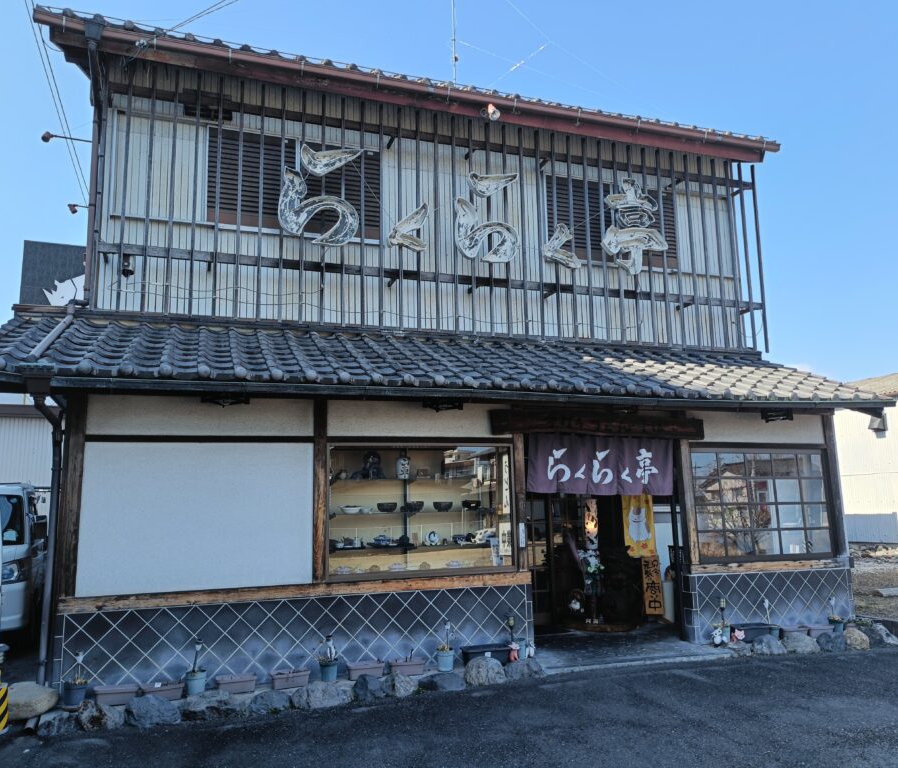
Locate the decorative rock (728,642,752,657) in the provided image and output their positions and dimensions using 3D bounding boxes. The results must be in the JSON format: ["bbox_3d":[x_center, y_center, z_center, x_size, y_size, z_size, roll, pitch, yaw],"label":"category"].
[{"bbox_3d":[2.695,2.455,6.880,0.250,0.125,0.200,2,-9,-19],"label":"decorative rock"}]

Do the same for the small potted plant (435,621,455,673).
[{"bbox_3d":[-0.043,2.186,6.188,0.160,0.405,0.155,-1,-8,0],"label":"small potted plant"}]

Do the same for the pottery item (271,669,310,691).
[{"bbox_3d":[-1.238,2.287,5.737,0.303,0.115,0.155,2,-9,-20],"label":"pottery item"}]

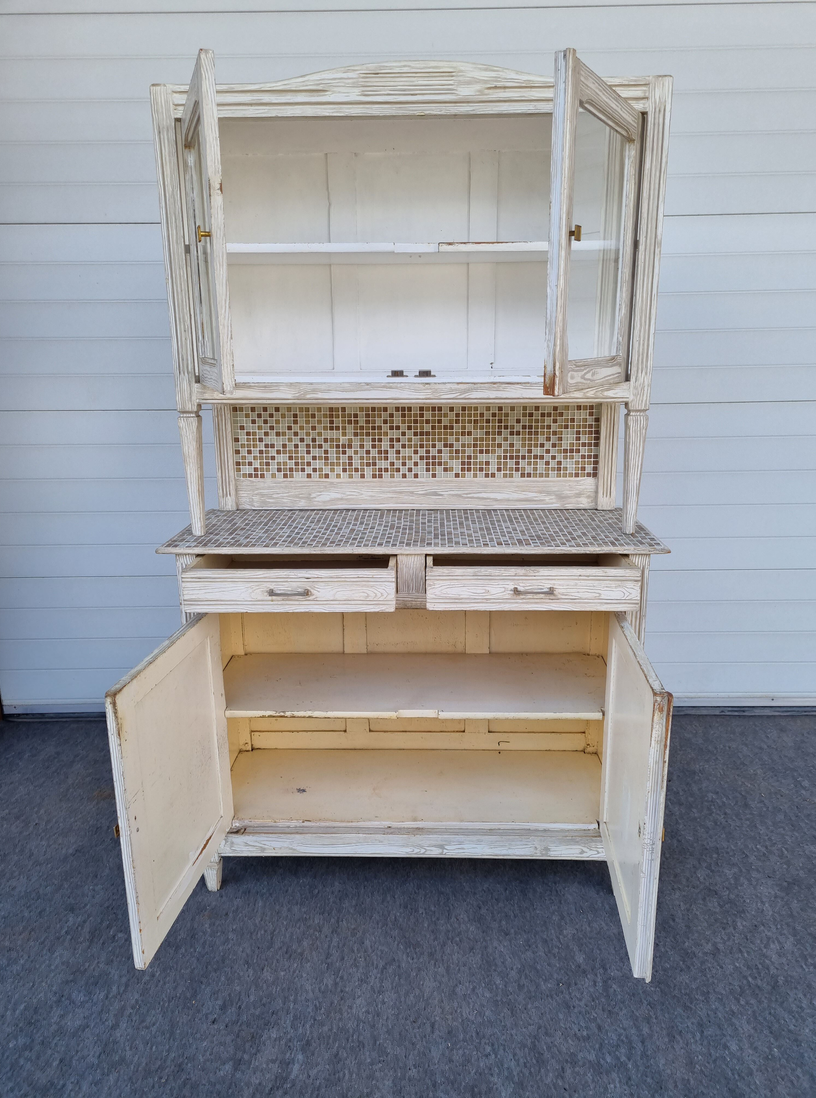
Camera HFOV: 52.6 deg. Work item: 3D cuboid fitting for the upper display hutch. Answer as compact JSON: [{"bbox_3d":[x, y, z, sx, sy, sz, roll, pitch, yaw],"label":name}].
[{"bbox_3d":[0.005,-0.524,1.850,1.140,1.060,0.800,0,15,2],"label":"upper display hutch"}]

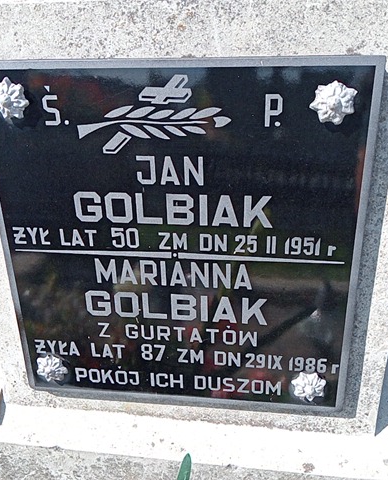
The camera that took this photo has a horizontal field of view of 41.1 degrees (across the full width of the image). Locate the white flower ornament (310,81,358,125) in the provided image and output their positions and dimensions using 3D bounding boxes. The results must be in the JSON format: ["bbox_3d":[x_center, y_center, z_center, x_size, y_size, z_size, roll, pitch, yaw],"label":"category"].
[{"bbox_3d":[0.155,-0.153,0.577,0.049,0.049,0.019,2,25,7],"label":"white flower ornament"}]

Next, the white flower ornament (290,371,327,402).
[{"bbox_3d":[0.165,0.211,0.744,0.049,0.049,0.019,2,25,7],"label":"white flower ornament"}]

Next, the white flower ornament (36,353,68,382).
[{"bbox_3d":[-0.215,0.194,0.787,0.049,0.049,0.019,2,25,7],"label":"white flower ornament"}]

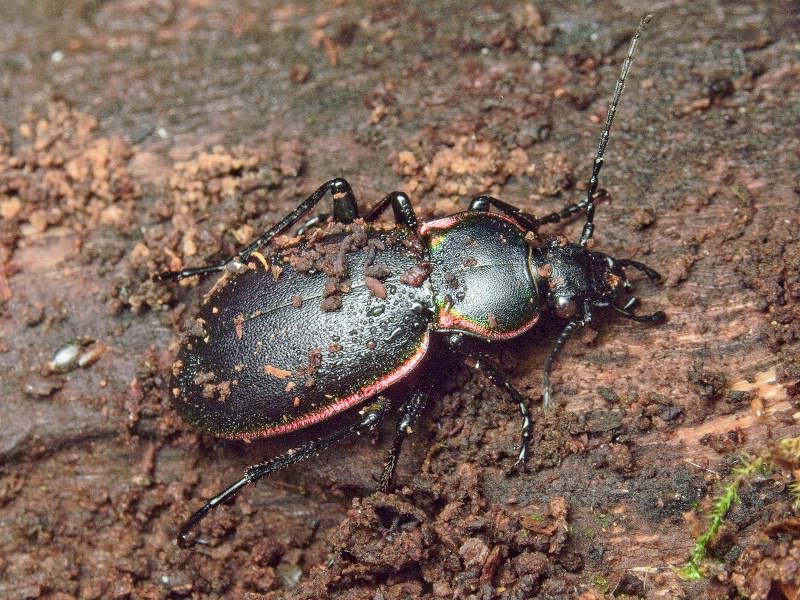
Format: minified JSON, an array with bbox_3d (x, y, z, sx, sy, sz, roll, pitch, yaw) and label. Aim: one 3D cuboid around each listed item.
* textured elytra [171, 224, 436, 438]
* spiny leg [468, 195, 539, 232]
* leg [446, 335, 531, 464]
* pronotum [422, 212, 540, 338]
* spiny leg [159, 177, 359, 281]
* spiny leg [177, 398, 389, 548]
[{"bbox_3d":[-0.005,0.001,0.090,0.015,0.004,0.009,-21,59,-13],"label":"textured elytra"},{"bbox_3d":[0.006,-0.005,0.096,0.004,0.002,0.001,3,57,2],"label":"spiny leg"},{"bbox_3d":[0.006,0.005,0.092,0.002,0.003,0.008,-26,61,-16],"label":"leg"},{"bbox_3d":[0.005,-0.002,0.093,0.007,0.003,0.008,-9,57,-6],"label":"pronotum"},{"bbox_3d":[-0.008,-0.004,0.096,0.012,0.005,0.002,-15,58,-10],"label":"spiny leg"},{"bbox_3d":[-0.006,0.009,0.089,0.013,0.003,0.002,-31,62,-19],"label":"spiny leg"}]

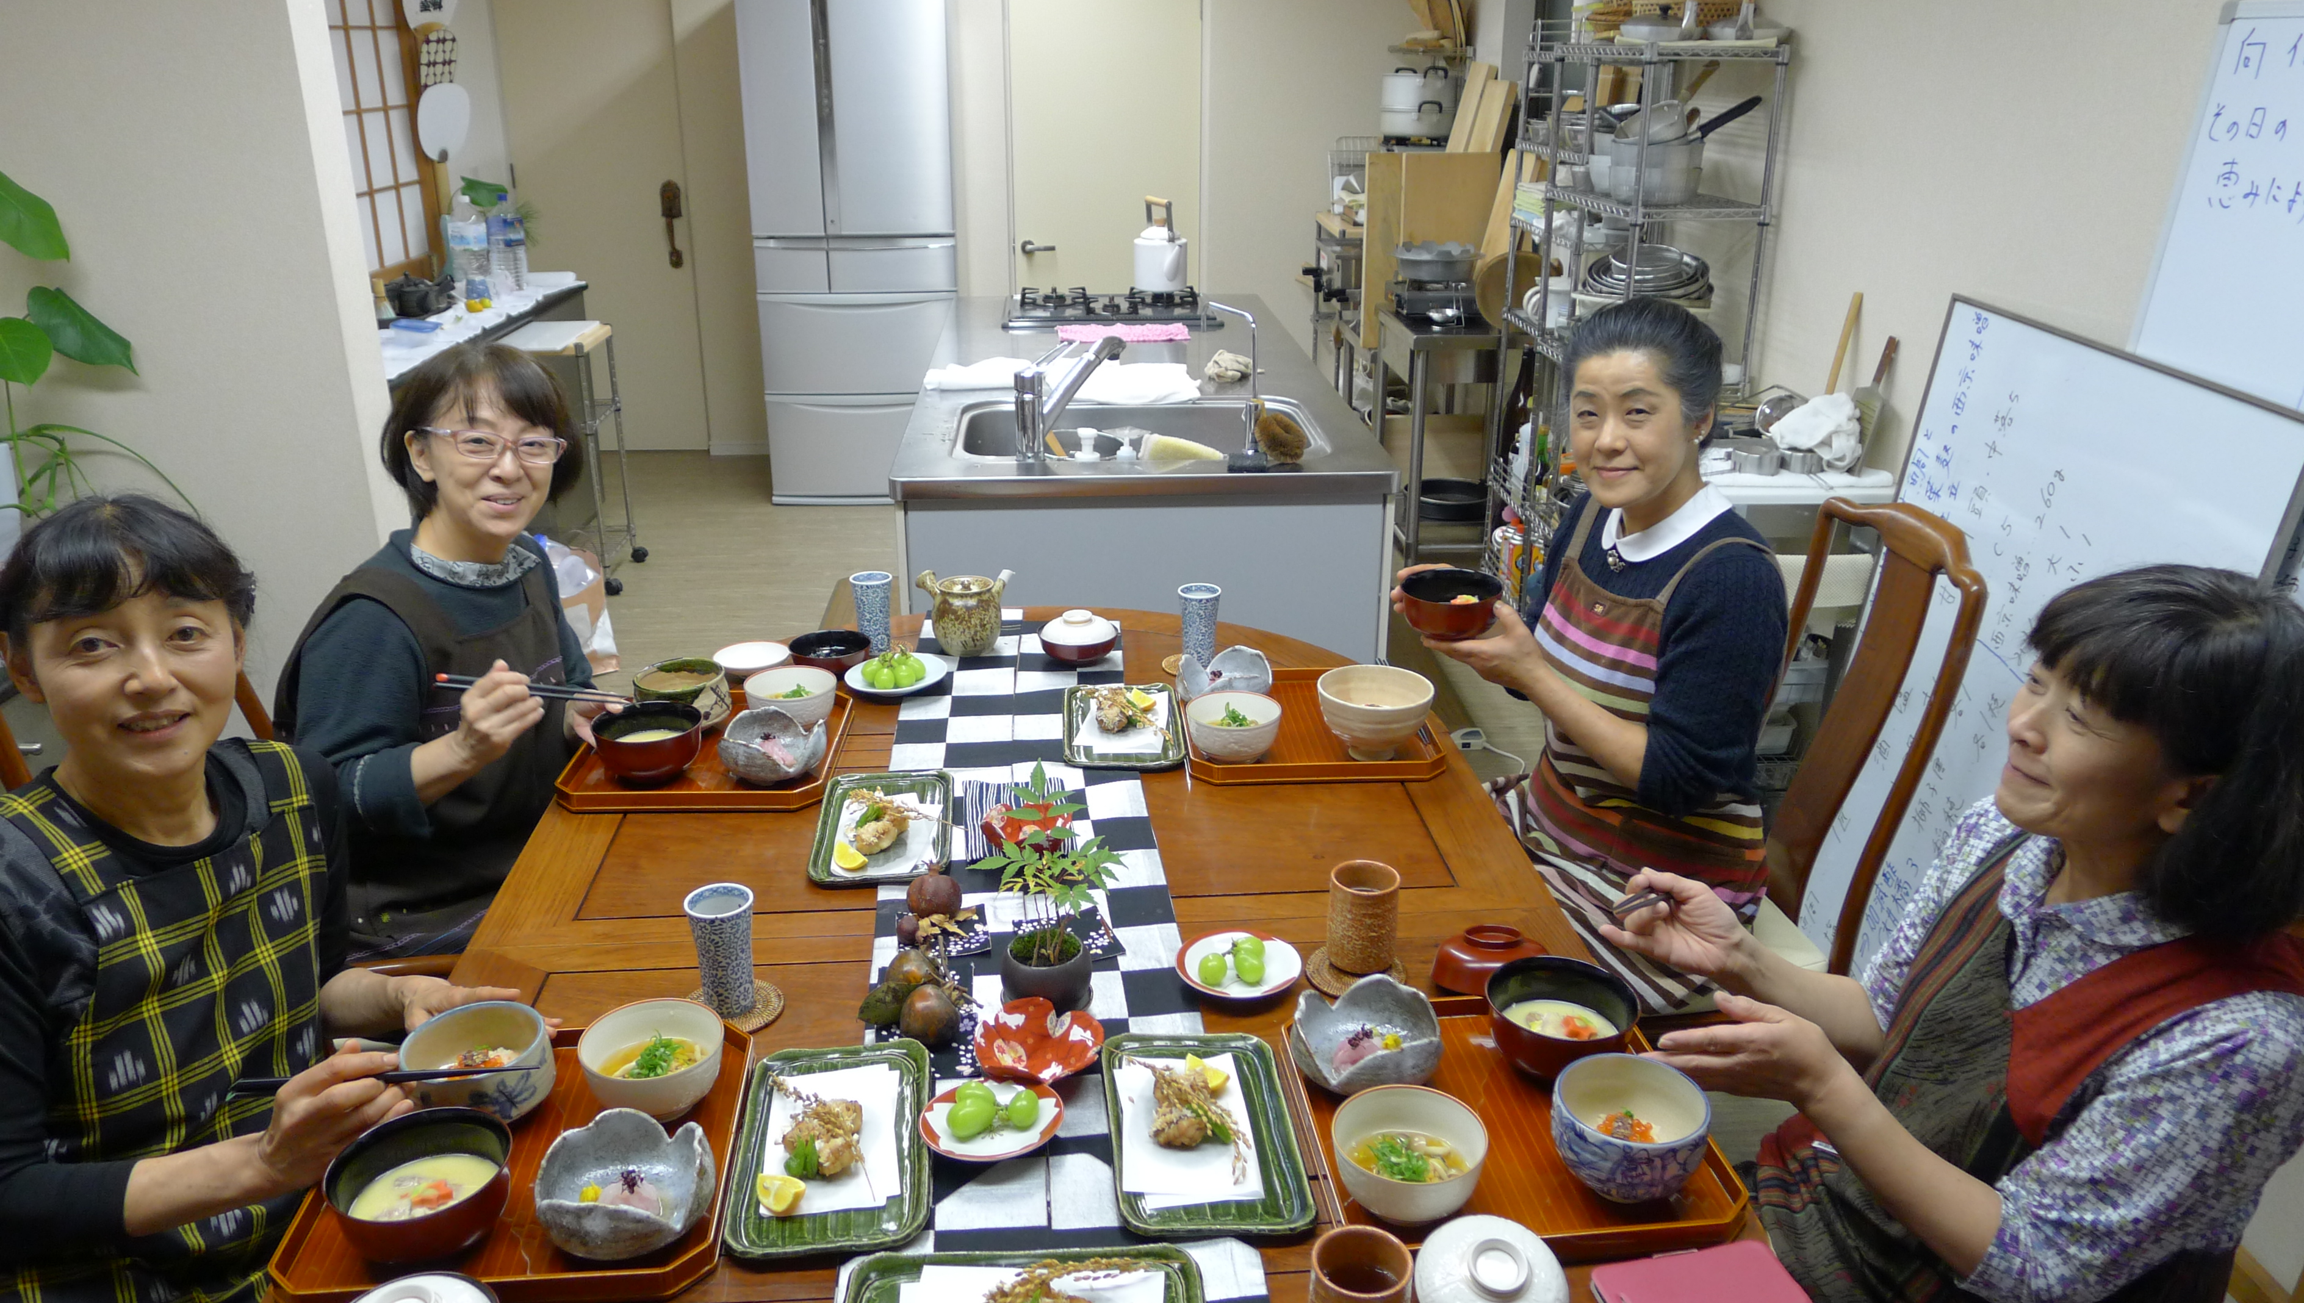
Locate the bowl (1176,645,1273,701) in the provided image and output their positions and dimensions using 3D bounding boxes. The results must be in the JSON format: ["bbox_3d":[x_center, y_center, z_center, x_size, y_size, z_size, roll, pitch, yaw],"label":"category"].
[{"bbox_3d":[0.097,0.042,2.076,0.130,0.063,0.130,-1,21,-4],"label":"bowl"}]

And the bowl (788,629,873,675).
[{"bbox_3d":[-0.469,0.006,2.243,0.121,0.037,0.121,0,21,0],"label":"bowl"}]

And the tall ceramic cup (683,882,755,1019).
[{"bbox_3d":[-0.394,0.279,1.417,0.062,0.113,0.062,0,21,0],"label":"tall ceramic cup"}]

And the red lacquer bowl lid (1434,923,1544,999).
[{"bbox_3d":[0.322,0.287,1.448,0.114,0.044,0.114,0,7,0],"label":"red lacquer bowl lid"}]

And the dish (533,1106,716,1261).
[{"bbox_3d":[-0.387,0.406,1.141,0.128,0.066,0.128,-1,21,-4],"label":"dish"}]

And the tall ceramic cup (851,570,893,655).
[{"bbox_3d":[-0.411,-0.058,2.279,0.063,0.115,0.063,-1,21,-4],"label":"tall ceramic cup"}]

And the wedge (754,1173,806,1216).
[{"bbox_3d":[-0.280,0.409,1.158,0.037,0.025,0.028,0,21,0],"label":"wedge"}]

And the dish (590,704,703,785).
[{"bbox_3d":[-0.607,0.117,1.864,0.127,0.068,0.127,0,21,0],"label":"dish"}]

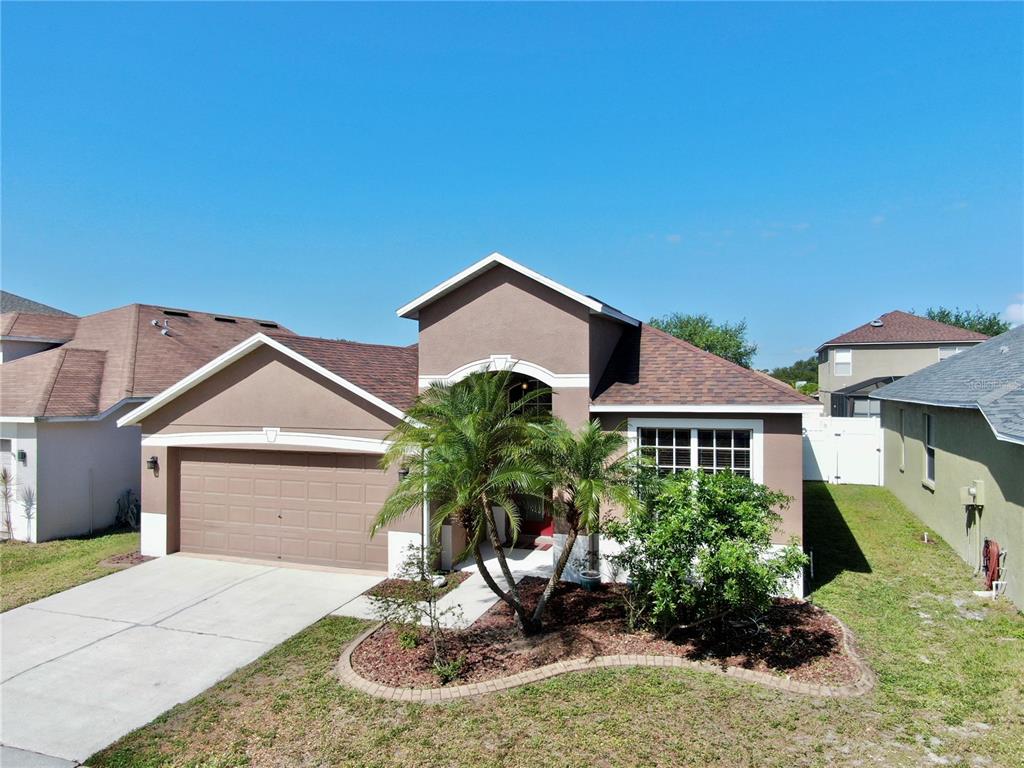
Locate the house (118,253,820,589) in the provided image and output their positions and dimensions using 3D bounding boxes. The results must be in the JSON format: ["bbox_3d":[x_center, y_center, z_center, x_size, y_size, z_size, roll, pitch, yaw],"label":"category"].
[{"bbox_3d":[1.032,0.330,19.038,12.800,5.900,16.500,0,0,19],"label":"house"}]

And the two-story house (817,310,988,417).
[{"bbox_3d":[25.039,-0.820,46.360,9.600,8.200,10.500,0,0,19],"label":"two-story house"}]

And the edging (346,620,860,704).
[{"bbox_3d":[1.200,3.280,8.900,6.900,0.140,3.000,0,0,0],"label":"edging"}]

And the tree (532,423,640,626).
[{"bbox_3d":[1.000,1.860,9.750,1.650,2.850,1.600,0,0,19],"label":"tree"}]

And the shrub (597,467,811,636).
[{"bbox_3d":[2.650,2.220,9.650,2.700,2.150,2.200,0,0,19],"label":"shrub"}]

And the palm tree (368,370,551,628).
[{"bbox_3d":[-0.670,1.530,9.500,2.350,3.500,2.300,0,0,0],"label":"palm tree"}]

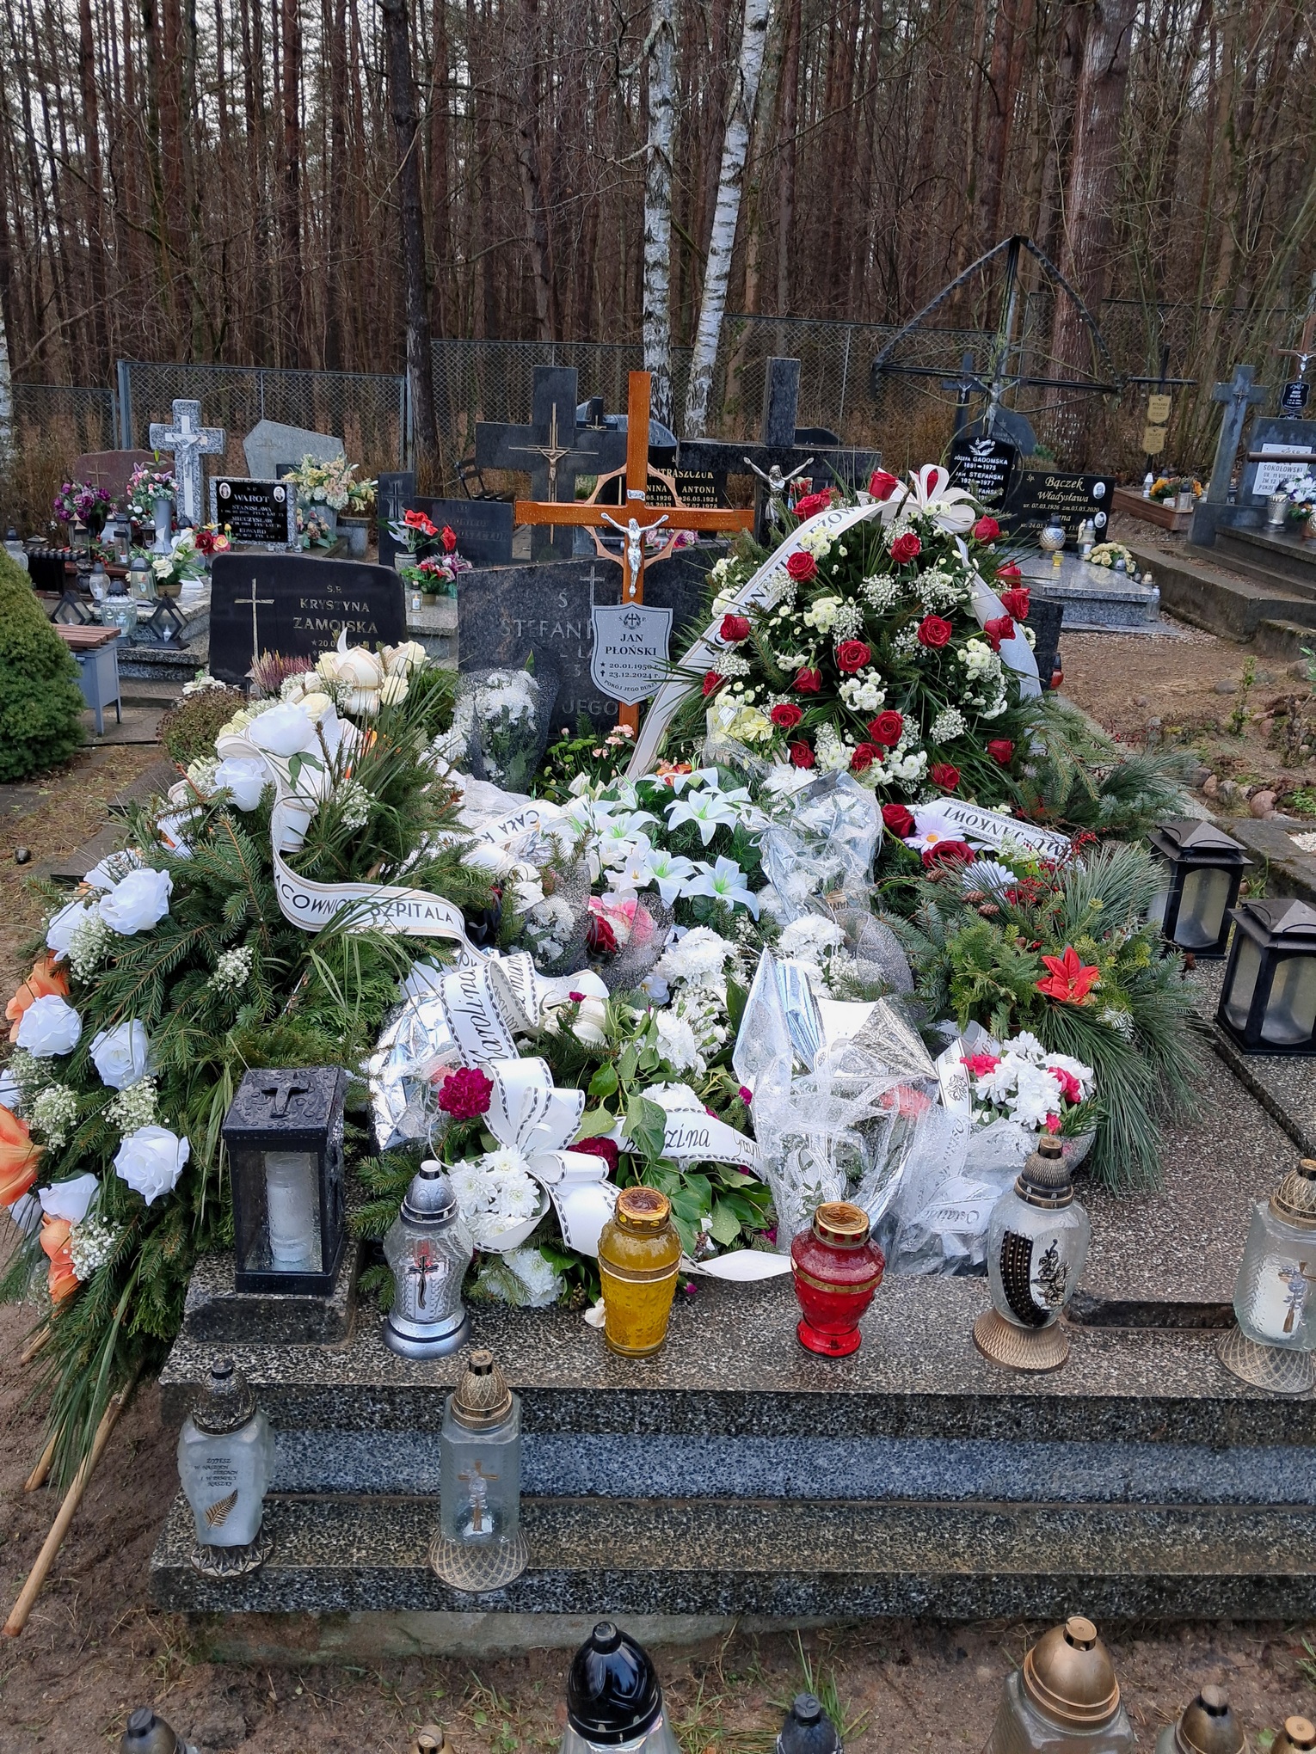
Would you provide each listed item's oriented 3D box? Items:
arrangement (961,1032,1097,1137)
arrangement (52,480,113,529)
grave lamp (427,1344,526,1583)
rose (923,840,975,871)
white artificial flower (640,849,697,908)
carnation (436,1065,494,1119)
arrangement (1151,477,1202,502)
[{"bbox_3d":[0.522,0.291,1.931,0.190,0.142,0.163,1,21,-2],"label":"arrangement"},{"bbox_3d":[-3.464,-2.248,8.235,0.360,0.290,0.300,2,20,-2],"label":"arrangement"},{"bbox_3d":[-0.214,0.685,1.621,0.118,0.298,0.118,1,21,-2],"label":"grave lamp"},{"bbox_3d":[0.614,-0.045,2.887,0.105,0.050,0.090,2,20,-2],"label":"rose"},{"bbox_3d":[0.022,0.000,2.586,0.128,0.112,0.112,1,21,-2],"label":"white artificial flower"},{"bbox_3d":[-0.262,0.292,1.854,0.079,0.076,0.066,1,21,-2],"label":"carnation"},{"bbox_3d":[5.159,-3.861,13.645,0.520,0.260,0.360,2,20,-2],"label":"arrangement"}]

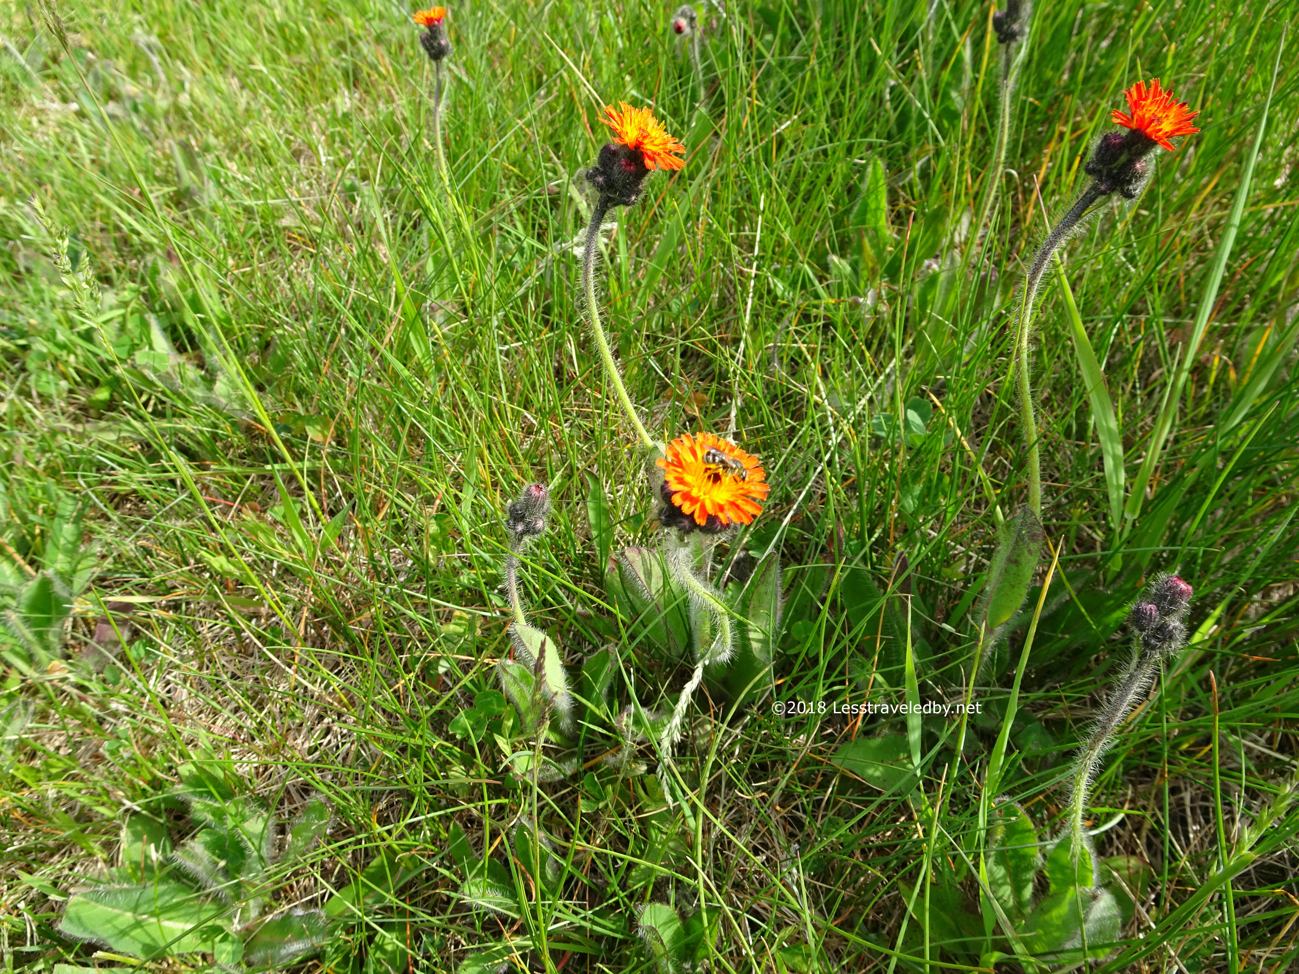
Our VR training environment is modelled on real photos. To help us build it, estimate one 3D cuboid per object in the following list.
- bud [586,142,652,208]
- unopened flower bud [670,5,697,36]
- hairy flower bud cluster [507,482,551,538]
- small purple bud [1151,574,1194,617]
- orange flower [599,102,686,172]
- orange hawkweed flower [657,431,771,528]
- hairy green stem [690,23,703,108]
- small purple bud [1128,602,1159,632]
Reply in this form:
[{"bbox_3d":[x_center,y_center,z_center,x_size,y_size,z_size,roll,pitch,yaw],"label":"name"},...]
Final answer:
[{"bbox_3d":[-0.007,-0.073,0.212,0.015,0.014,0.015,19,35,-8],"label":"bud"},{"bbox_3d":[0.016,-0.218,0.420,0.012,0.013,0.012,-17,51,10],"label":"unopened flower bud"},{"bbox_3d":[-0.035,0.007,0.265,0.013,0.016,0.013,7,43,-7],"label":"hairy flower bud cluster"},{"bbox_3d":[0.102,0.021,0.176,0.007,0.009,0.007,-16,55,-41],"label":"small purple bud"},{"bbox_3d":[-0.002,-0.081,0.210,0.023,0.010,0.023,30,36,-11],"label":"orange flower"},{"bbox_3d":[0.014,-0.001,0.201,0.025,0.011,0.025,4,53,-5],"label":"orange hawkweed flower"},{"bbox_3d":[0.023,-0.203,0.435,0.004,0.040,0.004,-5,44,5],"label":"hairy green stem"},{"bbox_3d":[0.097,0.026,0.177,0.006,0.006,0.006,11,33,30],"label":"small purple bud"}]

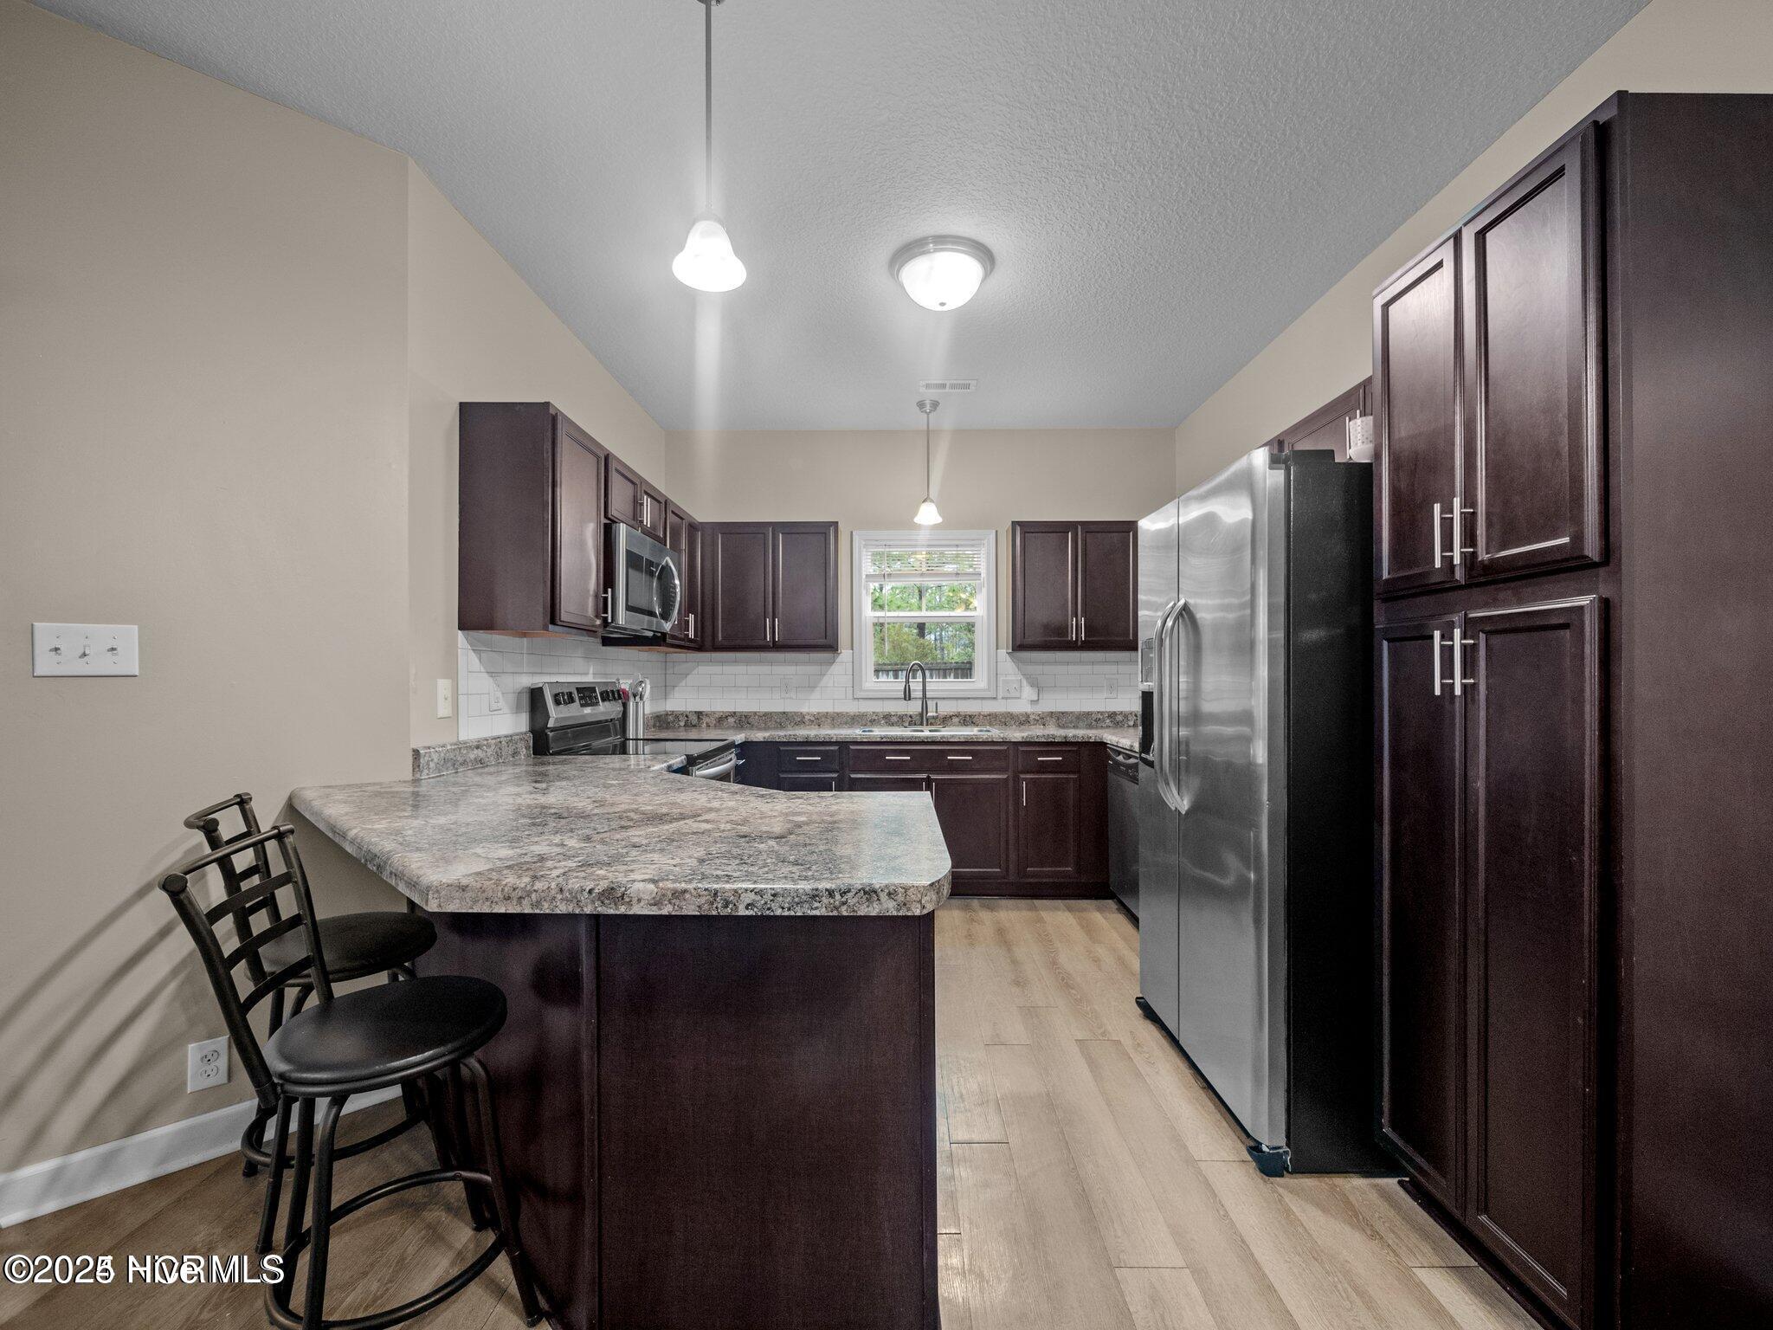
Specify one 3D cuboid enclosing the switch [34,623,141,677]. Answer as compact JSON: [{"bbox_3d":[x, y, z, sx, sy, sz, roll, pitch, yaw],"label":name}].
[{"bbox_3d":[-1.863,-0.033,1.673,0.165,0.119,0.011,1,-1,-43],"label":"switch"}]

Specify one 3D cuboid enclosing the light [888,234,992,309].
[{"bbox_3d":[0.209,-1.432,2.700,0.395,0.146,0.395,0,-1,1],"label":"light"}]

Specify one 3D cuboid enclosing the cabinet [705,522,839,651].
[{"bbox_3d":[-0.665,-0.455,4.333,0.779,0.759,0.325,0,-1,1],"label":"cabinet"}]

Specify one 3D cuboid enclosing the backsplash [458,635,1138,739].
[{"bbox_3d":[0.181,0.086,3.405,3.156,0.382,2.145,0,-1,1],"label":"backsplash"}]

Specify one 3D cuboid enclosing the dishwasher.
[{"bbox_3d":[1.466,0.827,3.448,0.615,0.818,0.605,0,-1,1],"label":"dishwasher"}]

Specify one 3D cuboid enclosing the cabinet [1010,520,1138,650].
[{"bbox_3d":[1.113,-0.453,4.312,0.761,0.759,0.325,0,-1,1],"label":"cabinet"}]

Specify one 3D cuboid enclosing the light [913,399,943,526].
[{"bbox_3d":[0.239,-1.148,4.066,0.162,0.672,0.162,0,-1,1],"label":"light"}]

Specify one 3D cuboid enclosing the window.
[{"bbox_3d":[0.232,-0.316,4.503,0.892,1.046,0.090,0,-1,1],"label":"window"}]

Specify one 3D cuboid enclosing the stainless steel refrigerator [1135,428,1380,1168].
[{"bbox_3d":[1.303,0.361,2.215,0.865,1.790,0.900,0,-1,1],"label":"stainless steel refrigerator"}]

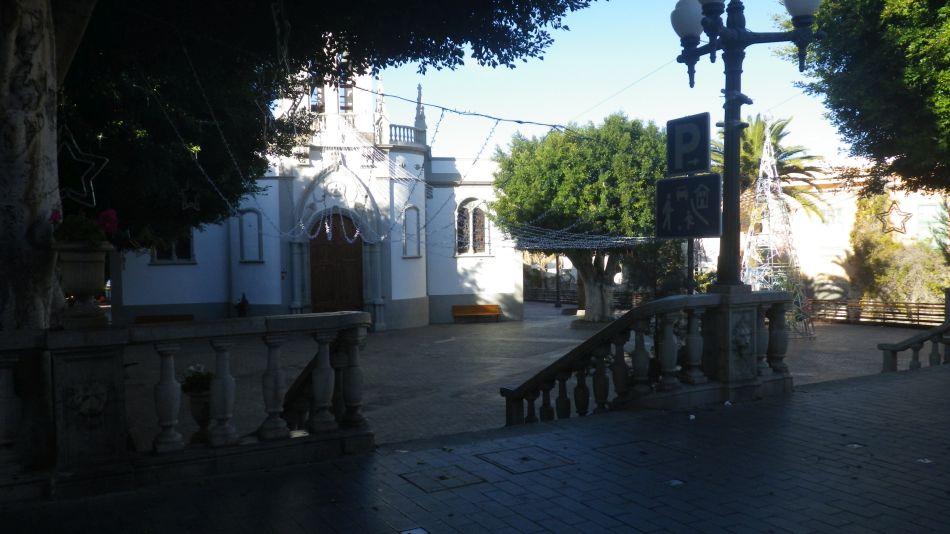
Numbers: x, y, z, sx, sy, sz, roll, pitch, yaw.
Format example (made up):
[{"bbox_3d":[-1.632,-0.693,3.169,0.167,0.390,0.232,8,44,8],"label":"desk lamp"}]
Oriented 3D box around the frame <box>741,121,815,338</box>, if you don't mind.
[{"bbox_3d":[9.408,-1.294,22.433,2.850,6.672,2.850,-2,3,-26],"label":"frame"}]

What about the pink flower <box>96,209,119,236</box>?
[{"bbox_3d":[-2.397,-0.297,4.600,0.145,0.165,0.145,-2,3,-26],"label":"pink flower"}]

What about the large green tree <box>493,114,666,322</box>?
[{"bbox_3d":[4.182,-1.645,25.113,6.900,7.499,6.700,-1,3,0],"label":"large green tree"}]

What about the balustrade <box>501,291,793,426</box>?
[{"bbox_3d":[1.712,1.170,7.727,2.049,1.900,2.531,-2,3,-26],"label":"balustrade"}]

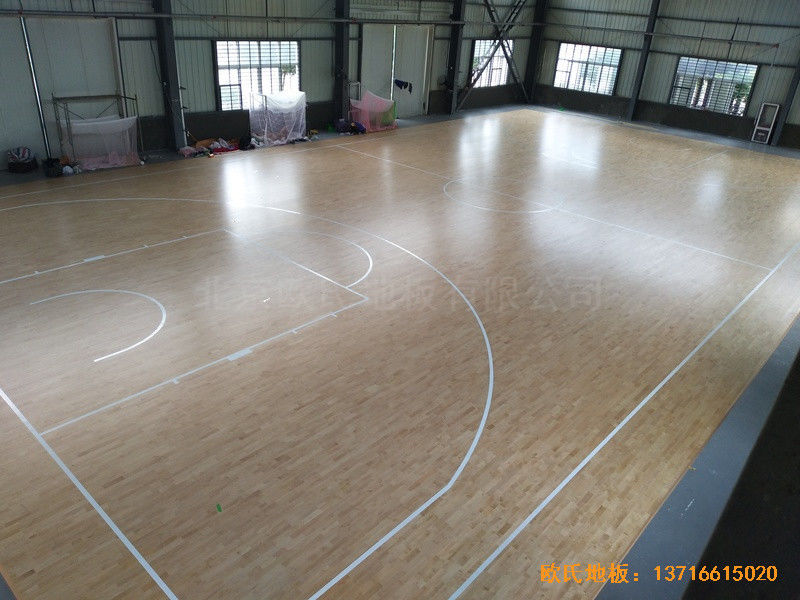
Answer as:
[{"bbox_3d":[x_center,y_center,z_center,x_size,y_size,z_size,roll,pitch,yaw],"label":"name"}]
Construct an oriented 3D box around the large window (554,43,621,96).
[{"bbox_3d":[10.732,-13.264,34.546,3.720,2.440,0.120,25,33,36],"label":"large window"}]

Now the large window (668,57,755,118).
[{"bbox_3d":[15.854,-10.863,30.525,3.720,2.370,0.120,25,33,36],"label":"large window"}]

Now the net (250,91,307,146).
[{"bbox_3d":[-4.612,-6.888,22.626,1.000,1.800,2.000,25,33,36],"label":"net"}]

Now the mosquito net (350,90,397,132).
[{"bbox_3d":[-1.112,-8.375,26.290,1.150,1.660,2.000,25,33,36],"label":"mosquito net"}]

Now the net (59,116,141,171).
[{"bbox_3d":[-9.092,-4.834,18.254,1.130,1.430,1.830,25,33,36],"label":"net"}]

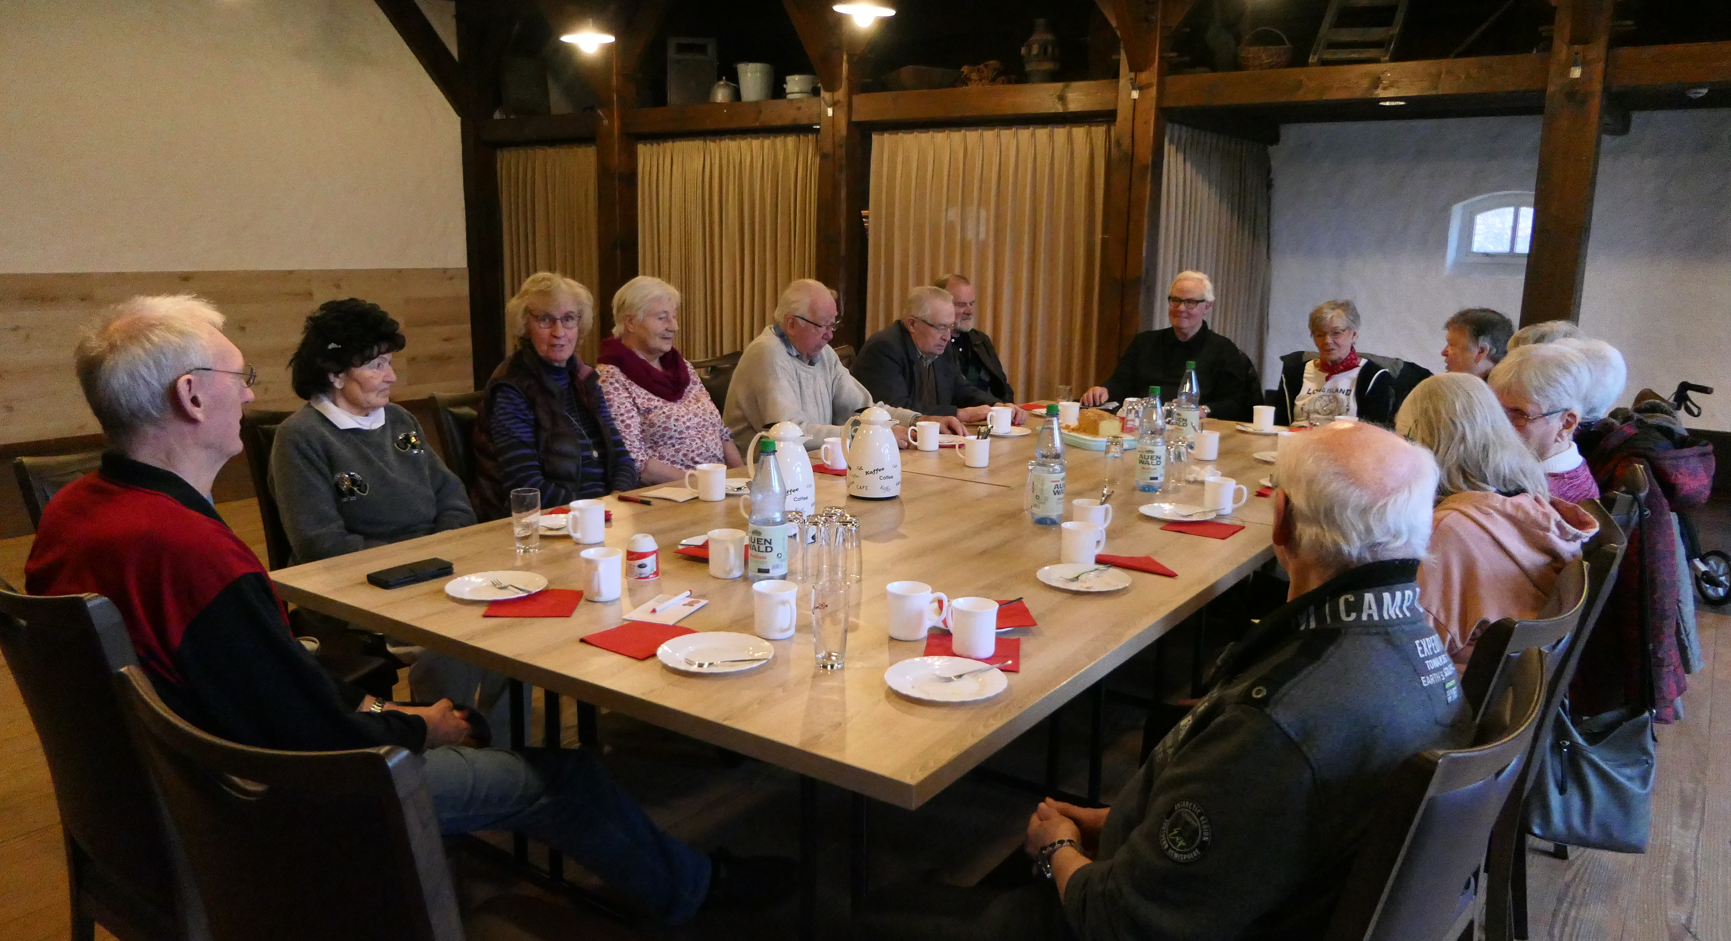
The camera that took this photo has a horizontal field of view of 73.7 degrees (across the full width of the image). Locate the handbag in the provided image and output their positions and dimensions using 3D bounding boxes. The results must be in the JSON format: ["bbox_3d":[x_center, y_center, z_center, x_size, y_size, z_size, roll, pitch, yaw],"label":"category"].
[{"bbox_3d":[1.620,0.681,2.588,0.260,0.340,0.100,6,13,26],"label":"handbag"}]

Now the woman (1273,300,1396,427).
[{"bbox_3d":[1.751,-0.047,4.537,0.500,1.220,0.740,8,14,35],"label":"woman"}]

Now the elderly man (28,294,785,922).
[{"bbox_3d":[-0.622,0.376,2.040,1.200,1.350,0.560,-9,15,-42],"label":"elderly man"}]

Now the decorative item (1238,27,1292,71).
[{"bbox_3d":[1.731,-1.825,5.006,0.250,0.190,0.220,7,13,29],"label":"decorative item"}]

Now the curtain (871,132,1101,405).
[{"bbox_3d":[0.619,-0.794,6.094,1.250,1.950,0.130,6,13,27],"label":"curtain"}]

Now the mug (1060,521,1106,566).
[{"bbox_3d":[0.480,0.162,2.513,0.111,0.086,0.081,-4,12,-21],"label":"mug"}]

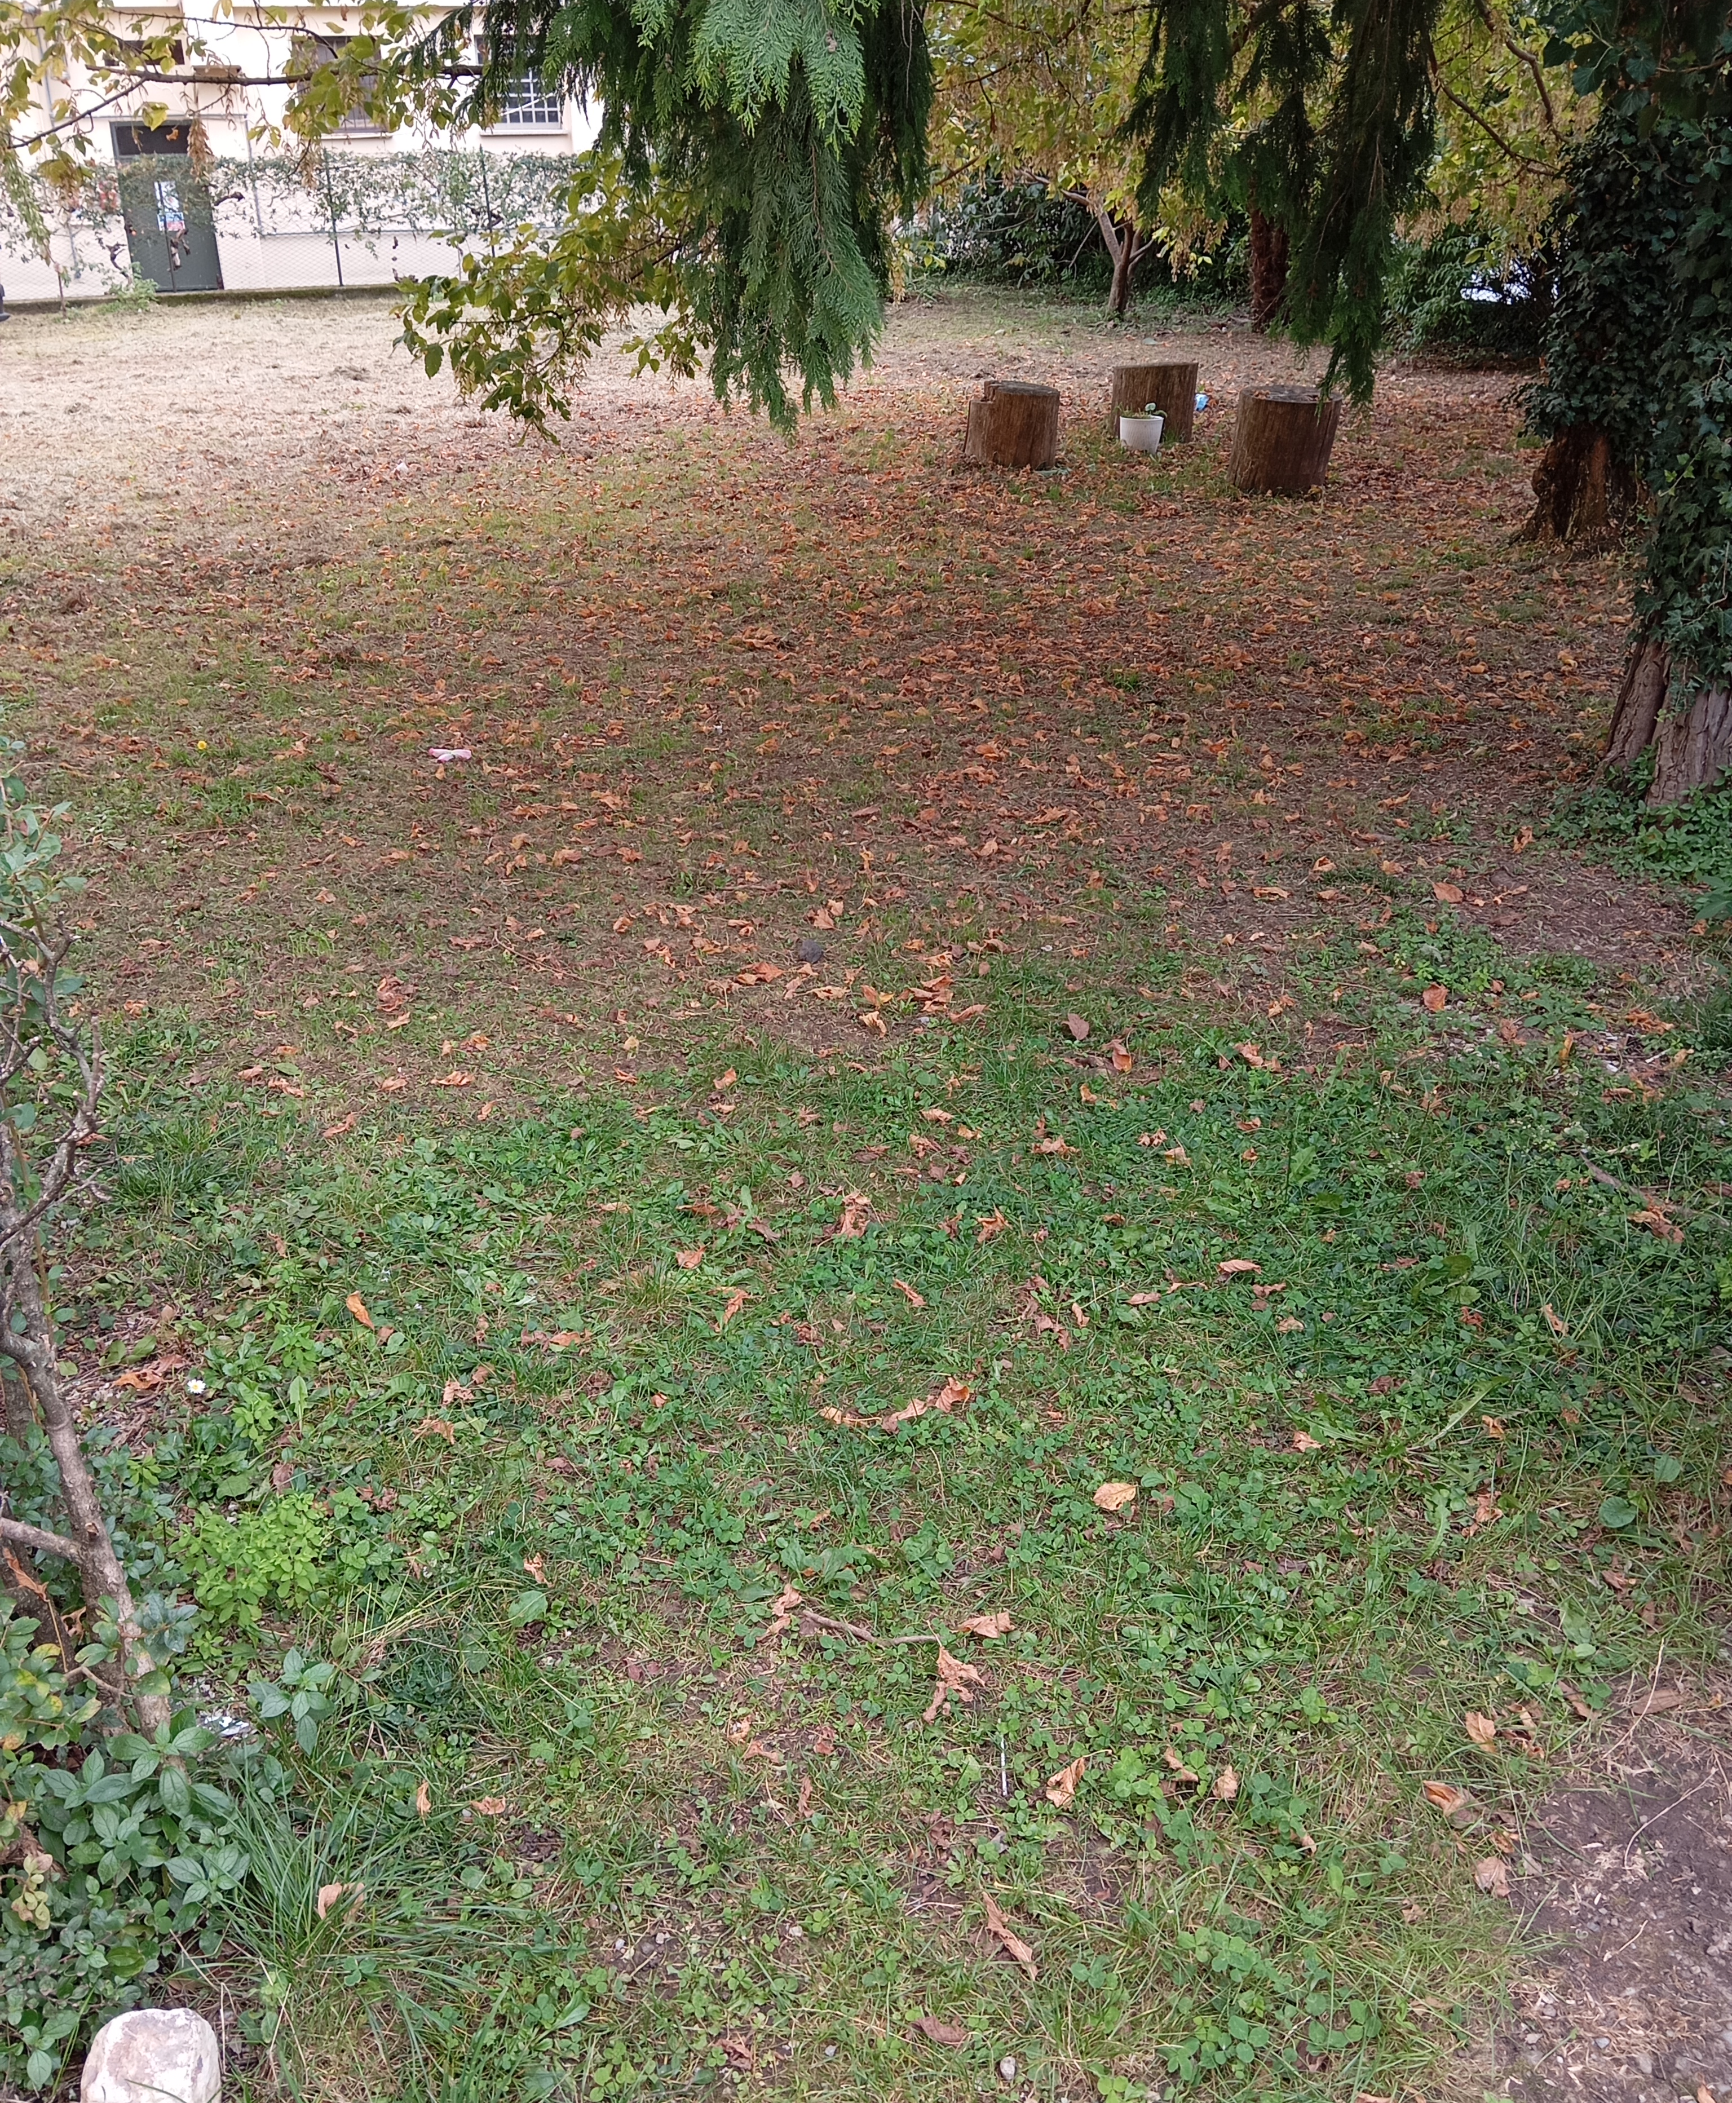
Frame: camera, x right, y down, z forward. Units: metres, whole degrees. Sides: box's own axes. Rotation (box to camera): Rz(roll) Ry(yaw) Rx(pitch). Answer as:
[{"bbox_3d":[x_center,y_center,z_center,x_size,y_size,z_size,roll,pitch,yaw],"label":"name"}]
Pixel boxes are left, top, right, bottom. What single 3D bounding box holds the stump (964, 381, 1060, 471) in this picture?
[{"bbox_3d":[0.786,-3.362,9.927,0.500,0.400,0.500,1,26,4],"label":"stump"}]

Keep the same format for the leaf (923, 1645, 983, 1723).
[{"bbox_3d":[0.093,0.678,1.996,0.065,0.030,0.110,6,27,13],"label":"leaf"}]

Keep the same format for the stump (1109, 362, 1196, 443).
[{"bbox_3d":[1.657,-3.742,10.697,0.480,0.400,0.480,3,26,8],"label":"stump"}]

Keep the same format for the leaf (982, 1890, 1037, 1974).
[{"bbox_3d":[0.133,0.813,1.717,0.040,0.025,0.094,-12,28,-23],"label":"leaf"}]

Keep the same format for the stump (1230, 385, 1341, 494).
[{"bbox_3d":[2.071,-3.024,9.148,0.540,0.450,0.540,5,26,11],"label":"stump"}]

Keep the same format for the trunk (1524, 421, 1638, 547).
[{"bbox_3d":[3.068,-2.438,7.836,0.500,0.520,0.460,9,27,19],"label":"trunk"}]

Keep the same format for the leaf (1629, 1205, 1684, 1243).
[{"bbox_3d":[1.193,0.262,2.814,0.078,0.035,0.065,16,30,30],"label":"leaf"}]

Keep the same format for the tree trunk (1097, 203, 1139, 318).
[{"bbox_3d":[2.490,-7.771,18.234,0.400,1.080,0.350,3,26,7],"label":"tree trunk"}]

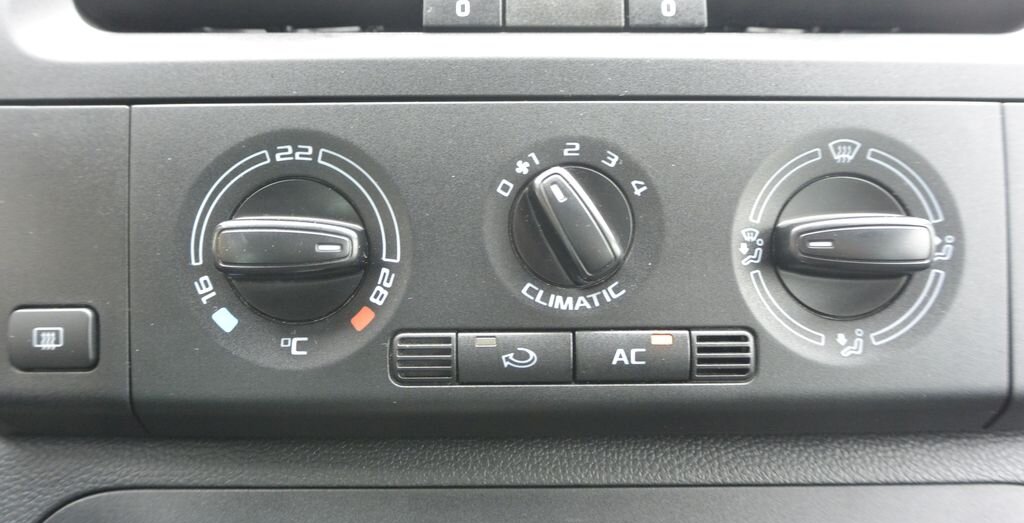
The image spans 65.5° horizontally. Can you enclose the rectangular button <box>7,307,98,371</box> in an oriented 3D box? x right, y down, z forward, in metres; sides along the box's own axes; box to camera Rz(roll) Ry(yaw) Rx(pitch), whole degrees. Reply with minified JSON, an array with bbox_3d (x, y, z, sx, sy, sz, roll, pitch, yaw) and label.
[{"bbox_3d":[-0.108,0.018,0.188,0.020,0.015,0.006,0,-2,0],"label":"rectangular button"}]

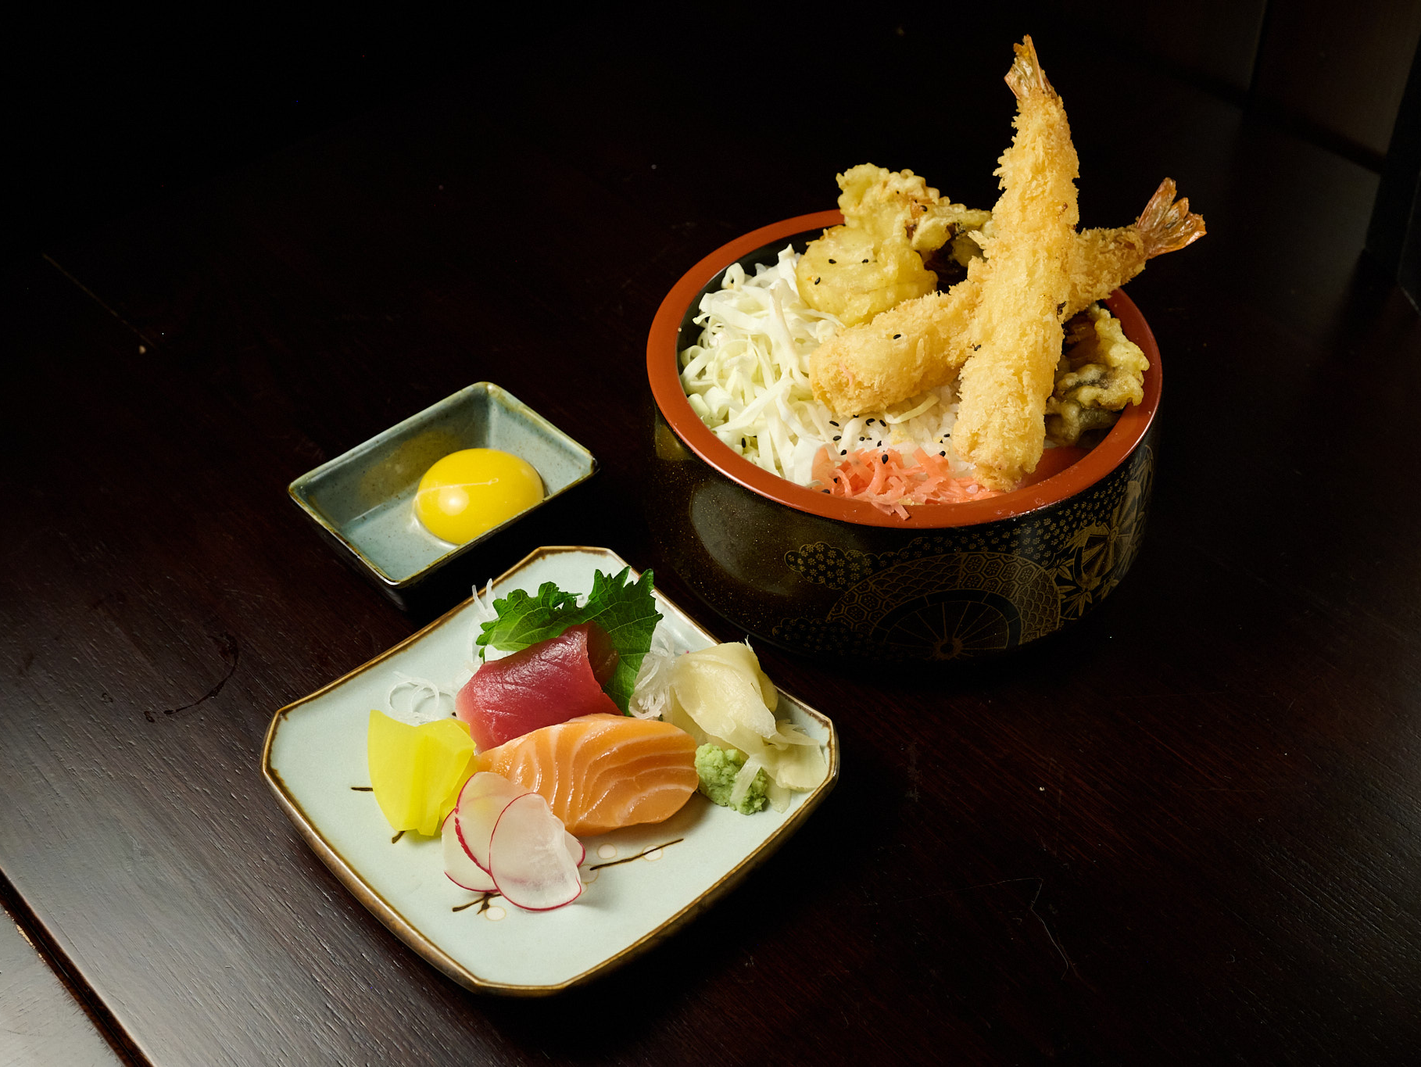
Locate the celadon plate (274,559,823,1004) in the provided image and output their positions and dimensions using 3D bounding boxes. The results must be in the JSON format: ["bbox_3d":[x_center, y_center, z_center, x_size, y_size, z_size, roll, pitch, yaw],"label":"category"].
[{"bbox_3d":[-0.051,0.076,0.630,0.145,0.025,0.145,-33,52,-29],"label":"celadon plate"}]

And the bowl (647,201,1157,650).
[{"bbox_3d":[0.068,-0.036,0.709,0.183,0.075,0.183,-1,44,1],"label":"bowl"}]

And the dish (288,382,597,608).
[{"bbox_3d":[-0.096,-0.011,0.722,0.095,0.026,0.073,-32,52,-28],"label":"dish"}]

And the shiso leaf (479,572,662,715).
[{"bbox_3d":[-0.048,0.037,0.658,0.063,0.025,0.048,-1,44,0],"label":"shiso leaf"}]

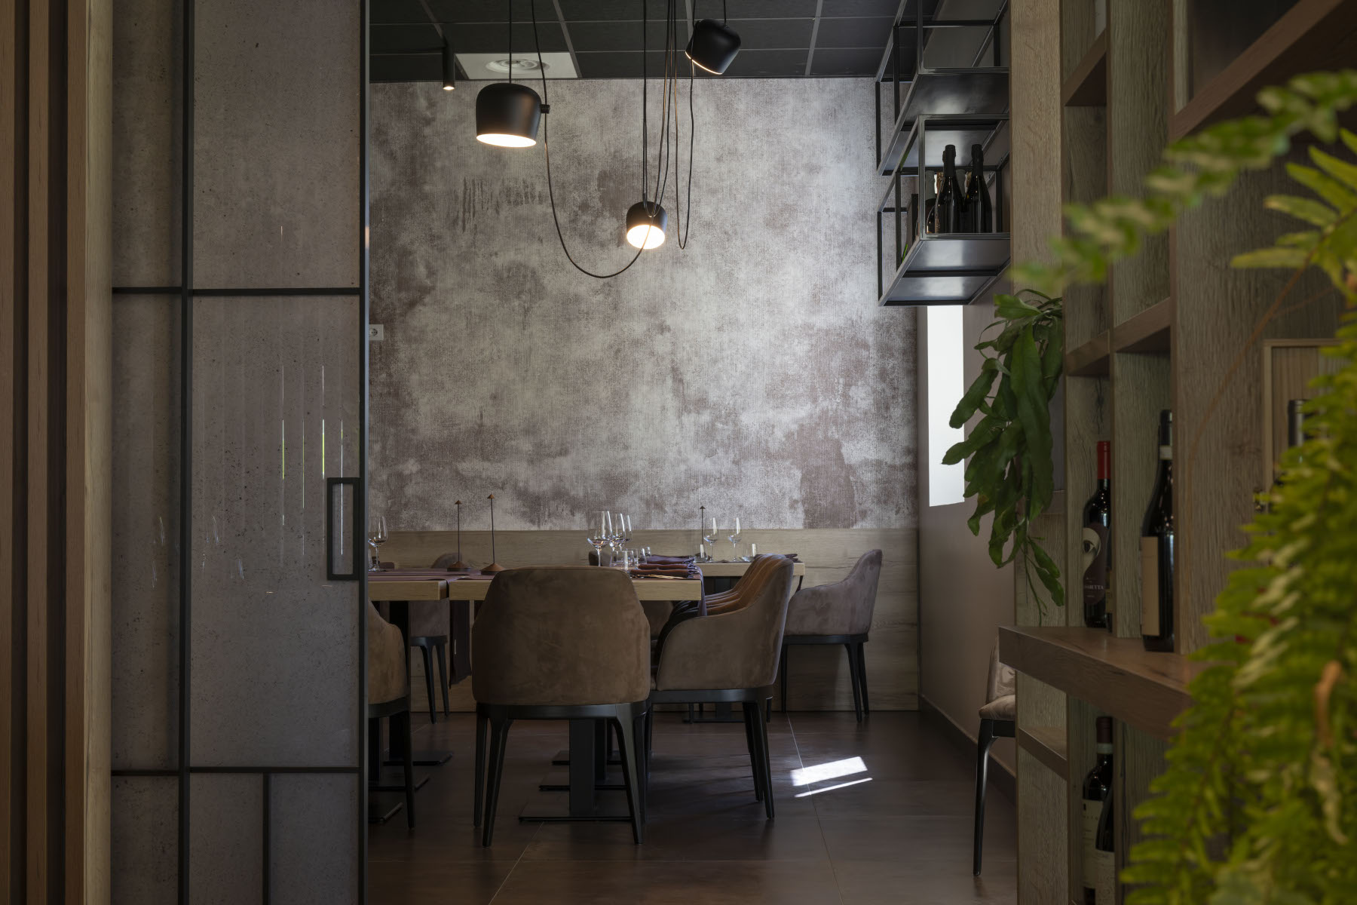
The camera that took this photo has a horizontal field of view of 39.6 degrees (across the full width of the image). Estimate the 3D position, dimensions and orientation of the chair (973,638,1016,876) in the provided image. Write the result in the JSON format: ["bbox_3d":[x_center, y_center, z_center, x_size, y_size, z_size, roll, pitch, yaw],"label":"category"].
[{"bbox_3d":[1.133,0.738,5.203,0.550,0.820,0.530,-1,-3,26],"label":"chair"}]

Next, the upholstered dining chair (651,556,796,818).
[{"bbox_3d":[0.112,0.784,6.323,0.530,0.825,0.550,0,-2,-1],"label":"upholstered dining chair"}]

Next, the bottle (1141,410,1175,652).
[{"bbox_3d":[0.634,0.098,2.431,0.079,0.312,0.079,1,-3,-30],"label":"bottle"}]

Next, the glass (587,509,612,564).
[{"bbox_3d":[-0.272,0.319,6.503,0.085,0.222,0.085,0,-2,2],"label":"glass"}]

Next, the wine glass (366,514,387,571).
[{"bbox_3d":[-1.196,0.357,7.482,0.086,0.226,0.086,0,-2,2],"label":"wine glass"}]

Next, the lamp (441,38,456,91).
[{"bbox_3d":[-1.113,-1.869,9.148,0.060,0.225,0.060,0,-2,2],"label":"lamp"}]

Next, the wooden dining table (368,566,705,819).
[{"bbox_3d":[-0.671,0.840,7.036,1.550,0.778,2.230,0,-2,2],"label":"wooden dining table"}]

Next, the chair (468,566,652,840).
[{"bbox_3d":[-0.364,0.766,5.798,0.550,0.825,0.530,0,-2,-3],"label":"chair"}]

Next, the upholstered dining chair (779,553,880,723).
[{"bbox_3d":[0.749,0.906,9.434,0.580,0.840,0.560,-1,-2,11],"label":"upholstered dining chair"}]

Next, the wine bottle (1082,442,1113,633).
[{"bbox_3d":[0.666,0.127,2.934,0.074,0.296,0.074,-2,-3,32],"label":"wine bottle"}]

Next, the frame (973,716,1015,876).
[{"bbox_3d":[1.154,0.937,5.216,0.550,0.435,0.490,-2,-3,29],"label":"frame"}]

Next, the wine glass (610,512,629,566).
[{"bbox_3d":[-0.242,0.353,7.352,0.083,0.222,0.083,0,-2,2],"label":"wine glass"}]

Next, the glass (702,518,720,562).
[{"bbox_3d":[0.162,0.420,9.140,0.087,0.220,0.087,0,-2,2],"label":"glass"}]

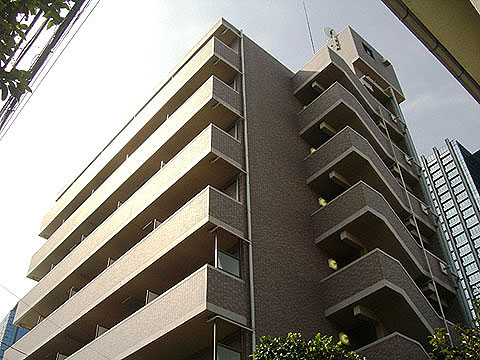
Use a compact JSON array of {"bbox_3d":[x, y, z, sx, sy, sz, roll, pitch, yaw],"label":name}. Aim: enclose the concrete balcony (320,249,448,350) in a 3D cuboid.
[{"bbox_3d":[4.629,4.357,16.933,2.982,2.669,2.356,30,-51,-29],"label":"concrete balcony"}]

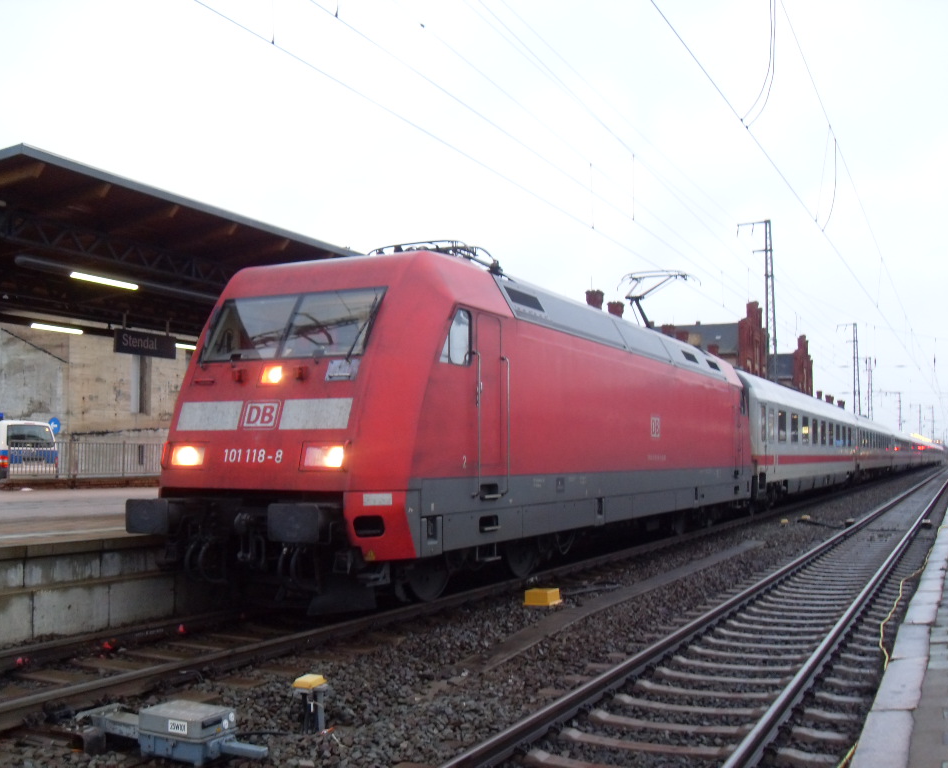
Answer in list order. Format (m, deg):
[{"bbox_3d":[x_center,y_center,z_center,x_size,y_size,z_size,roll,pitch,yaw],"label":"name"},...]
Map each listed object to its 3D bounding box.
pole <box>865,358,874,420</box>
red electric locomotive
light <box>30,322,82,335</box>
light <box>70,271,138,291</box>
[{"bbox_3d":[51.566,3.836,130.813,1.000,14.694,0.800,-2,-5,27],"label":"pole"},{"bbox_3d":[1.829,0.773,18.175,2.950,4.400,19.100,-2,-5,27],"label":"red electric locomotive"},{"bbox_3d":[-8.088,-1.066,19.500,0.100,0.100,1.220,-2,-5,27],"label":"light"},{"bbox_3d":[-5.253,-1.457,14.300,0.100,0.100,1.220,-2,-5,27],"label":"light"}]

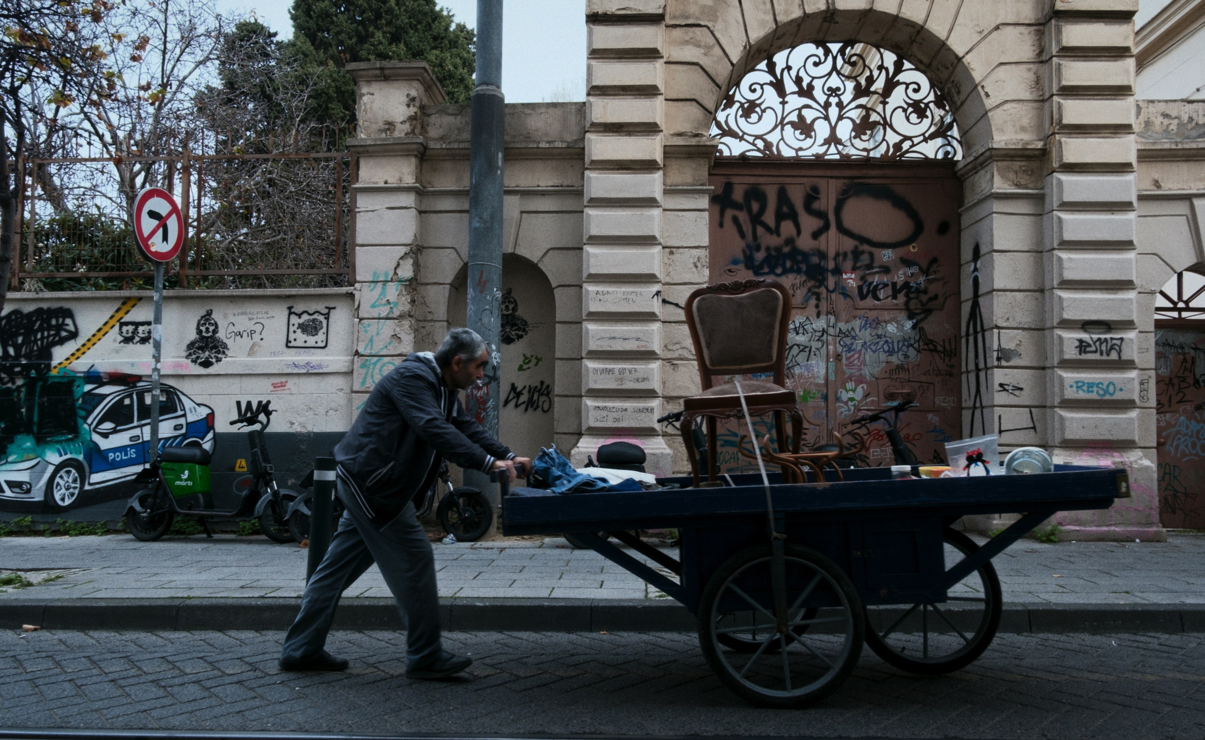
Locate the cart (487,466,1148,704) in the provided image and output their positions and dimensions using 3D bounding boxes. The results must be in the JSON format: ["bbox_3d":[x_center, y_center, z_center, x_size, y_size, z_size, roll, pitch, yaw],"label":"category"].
[{"bbox_3d":[0.863,0.944,3.705,2.568,0.995,0.893,-3,-3,2],"label":"cart"}]

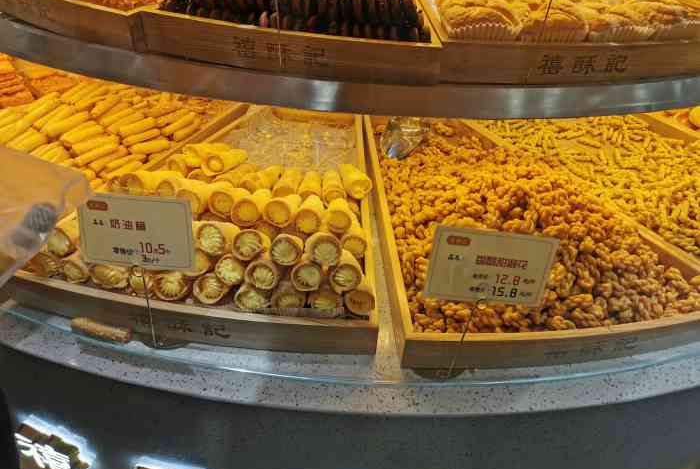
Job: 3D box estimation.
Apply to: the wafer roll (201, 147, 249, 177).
[{"bbox_3d":[-0.211,-0.132,0.962,0.040,0.040,0.090,18,26,22],"label":"wafer roll"}]

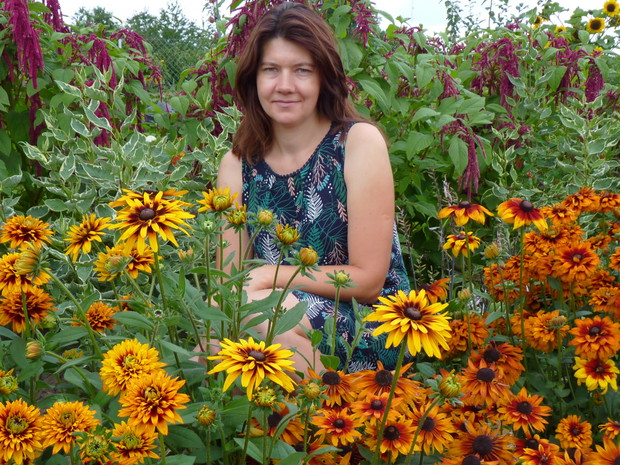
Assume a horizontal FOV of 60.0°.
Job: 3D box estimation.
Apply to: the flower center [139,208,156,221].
[{"bbox_3d":[-0.230,-0.025,0.760,0.023,0.015,0.023,0,30,0],"label":"flower center"}]

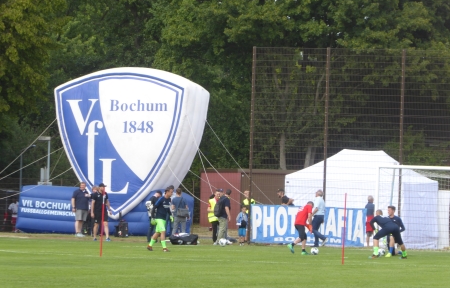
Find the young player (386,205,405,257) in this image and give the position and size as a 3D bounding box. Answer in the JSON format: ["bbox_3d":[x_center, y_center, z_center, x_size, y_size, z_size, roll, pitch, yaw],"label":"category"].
[{"bbox_3d":[4.867,2.494,111.200,0.520,1.460,0.620,2,1,38],"label":"young player"}]

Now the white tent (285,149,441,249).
[{"bbox_3d":[4.283,1.735,122.000,4.200,3.080,2.900,2,0,23],"label":"white tent"}]

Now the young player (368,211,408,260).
[{"bbox_3d":[4.630,2.563,110.500,1.000,1.420,0.650,2,1,30],"label":"young player"}]

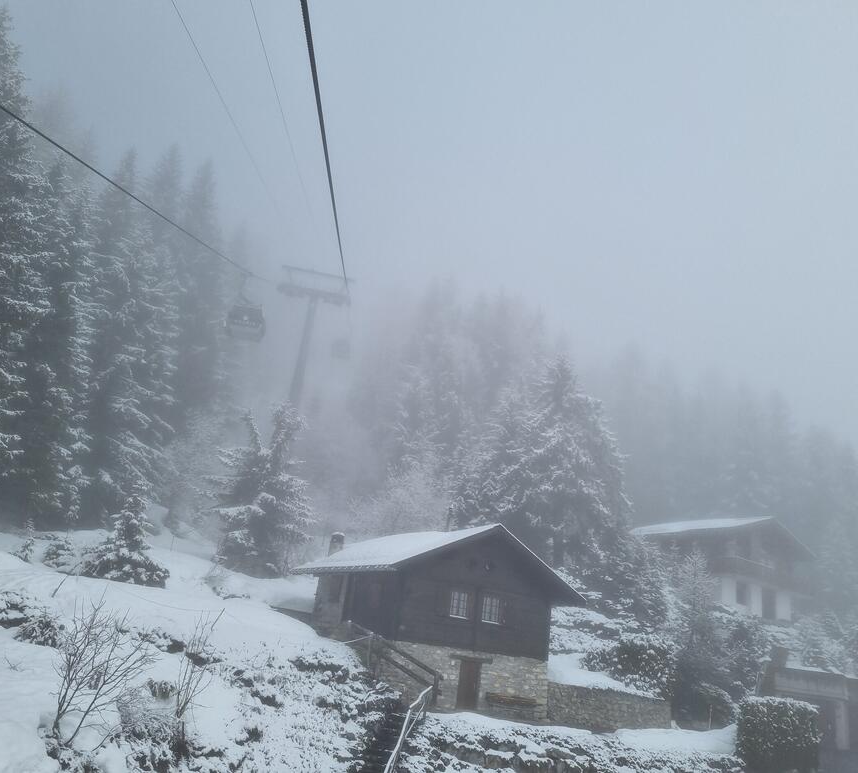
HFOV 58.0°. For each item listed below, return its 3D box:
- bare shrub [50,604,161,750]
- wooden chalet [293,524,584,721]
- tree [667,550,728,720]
[{"bbox_3d":[-6.362,5.586,15.000,1.950,2.614,1.900,6,-20,0],"label":"bare shrub"},{"bbox_3d":[-0.010,8.916,30.518,8.512,6.548,8.432,18,-21,-28],"label":"wooden chalet"},{"bbox_3d":[14.826,13.571,43.000,3.400,9.042,3.400,6,-20,0],"label":"tree"}]

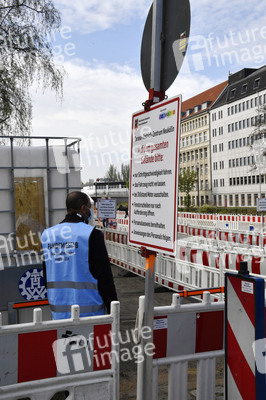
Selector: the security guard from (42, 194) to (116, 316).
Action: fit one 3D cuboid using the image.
[{"bbox_3d":[-0.410,0.820,3.500,0.570,1.760,0.360,-1,-1,30],"label":"security guard"}]

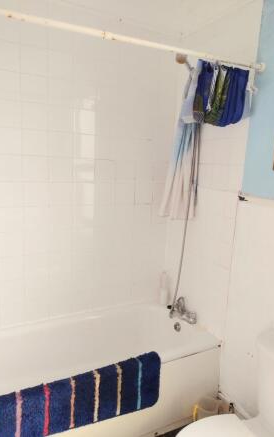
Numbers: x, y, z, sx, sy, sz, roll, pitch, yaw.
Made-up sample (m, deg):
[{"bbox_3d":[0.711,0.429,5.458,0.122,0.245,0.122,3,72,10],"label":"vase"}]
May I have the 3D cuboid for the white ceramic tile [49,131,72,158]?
[{"bbox_3d":[-0.471,-0.455,2.097,0.150,0.150,0.010,-3,11,-29],"label":"white ceramic tile"}]

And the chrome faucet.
[{"bbox_3d":[0.295,0.633,2.365,0.140,0.145,0.225,-3,12,-29],"label":"chrome faucet"}]

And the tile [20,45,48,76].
[{"bbox_3d":[-0.581,-0.895,1.940,0.150,0.150,0.010,-3,12,-29],"label":"tile"}]

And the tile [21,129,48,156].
[{"bbox_3d":[-0.600,-0.447,2.011,0.149,0.149,0.010,-3,11,-29],"label":"tile"}]

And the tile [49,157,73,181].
[{"bbox_3d":[-0.476,-0.308,2.122,0.150,0.150,0.010,-3,11,-29],"label":"tile"}]

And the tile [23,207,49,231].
[{"bbox_3d":[-0.620,0.001,2.099,0.150,0.150,0.010,-3,11,-29],"label":"tile"}]

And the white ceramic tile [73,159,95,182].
[{"bbox_3d":[-0.343,-0.313,2.184,0.149,0.149,0.010,-3,11,-29],"label":"white ceramic tile"}]

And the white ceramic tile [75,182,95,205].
[{"bbox_3d":[-0.349,-0.164,2.209,0.149,0.149,0.010,-3,11,-29],"label":"white ceramic tile"}]

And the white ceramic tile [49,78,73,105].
[{"bbox_3d":[-0.455,-0.753,2.041,0.150,0.150,0.010,-3,12,-29],"label":"white ceramic tile"}]

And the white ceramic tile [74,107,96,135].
[{"bbox_3d":[-0.332,-0.614,2.145,0.150,0.150,0.010,-3,11,-29],"label":"white ceramic tile"}]

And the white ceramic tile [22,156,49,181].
[{"bbox_3d":[-0.606,-0.298,2.037,0.149,0.149,0.010,-3,11,-29],"label":"white ceramic tile"}]

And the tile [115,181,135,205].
[{"bbox_3d":[-0.083,-0.179,2.371,0.150,0.150,0.010,-3,11,-29],"label":"tile"}]

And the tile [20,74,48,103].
[{"bbox_3d":[-0.587,-0.744,1.959,0.149,0.149,0.010,-3,11,-29],"label":"tile"}]

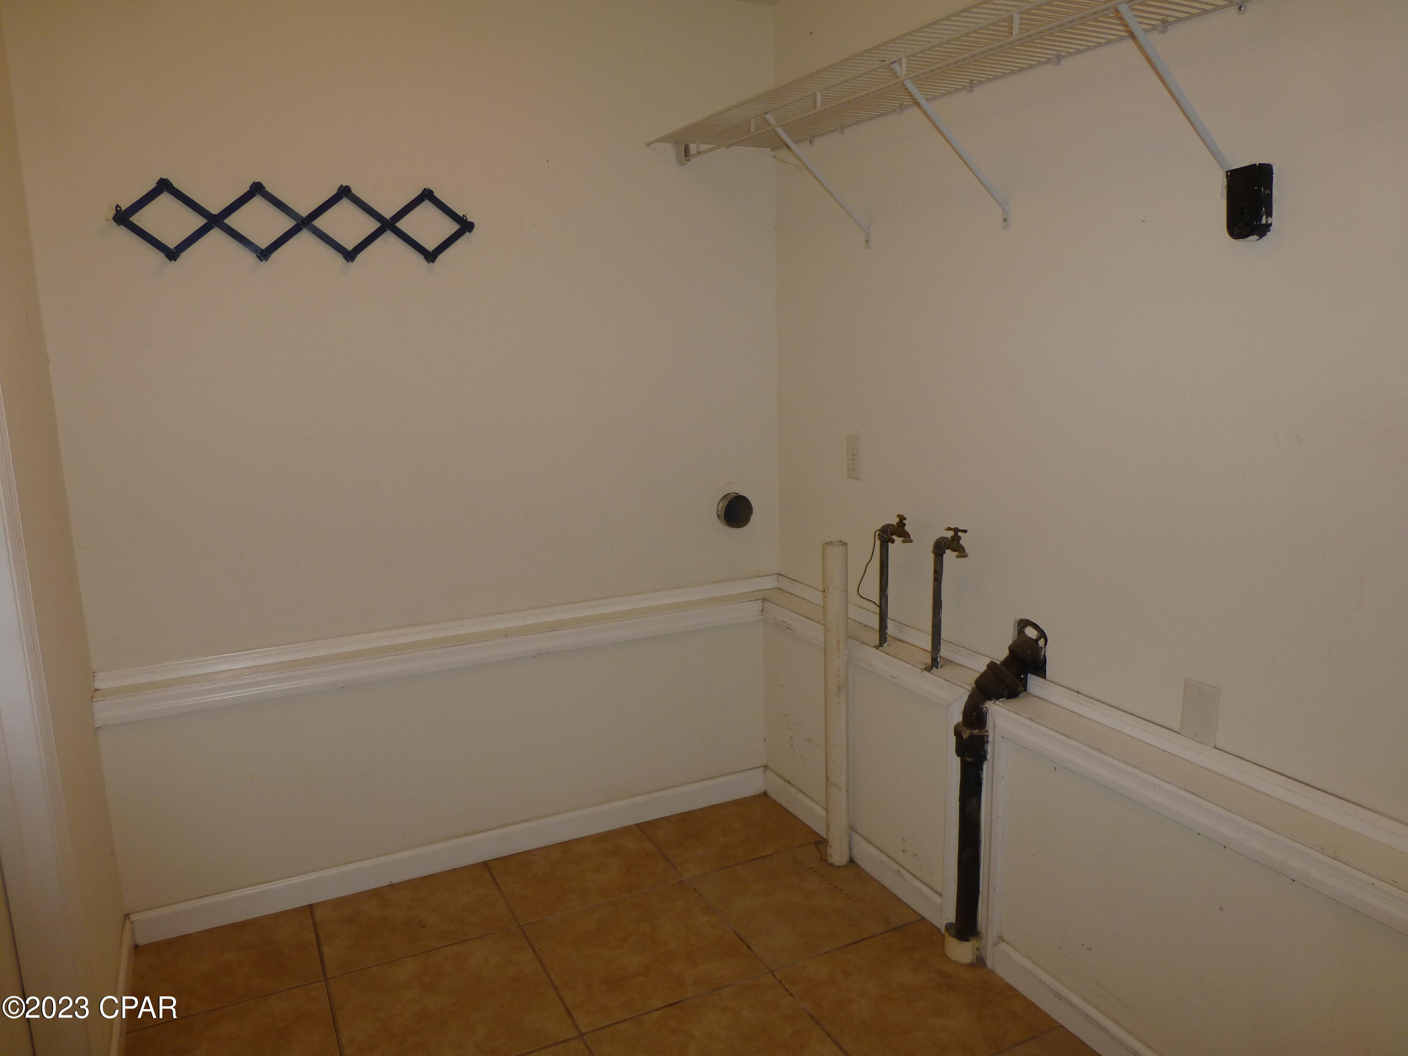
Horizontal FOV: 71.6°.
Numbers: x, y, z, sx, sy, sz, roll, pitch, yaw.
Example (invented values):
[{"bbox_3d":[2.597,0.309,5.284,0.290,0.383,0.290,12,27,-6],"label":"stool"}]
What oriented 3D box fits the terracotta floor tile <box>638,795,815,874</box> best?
[{"bbox_3d":[0.069,0.854,2.740,0.428,0.009,0.320,-6,12,-26],"label":"terracotta floor tile"}]

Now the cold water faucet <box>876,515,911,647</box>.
[{"bbox_3d":[0.456,0.132,2.335,0.042,0.335,0.119,-6,12,-26],"label":"cold water faucet"}]

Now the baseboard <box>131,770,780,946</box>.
[{"bbox_3d":[-0.565,0.850,2.634,1.692,0.087,0.013,-6,12,-26],"label":"baseboard"}]

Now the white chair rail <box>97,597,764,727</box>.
[{"bbox_3d":[-0.578,0.322,2.498,1.680,0.063,0.020,-6,12,-26],"label":"white chair rail"}]

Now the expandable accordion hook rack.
[{"bbox_3d":[-0.907,-0.695,2.239,0.757,0.167,0.038,-6,12,-26],"label":"expandable accordion hook rack"}]

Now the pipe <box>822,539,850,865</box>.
[{"bbox_3d":[0.338,0.457,2.480,0.060,0.863,0.060,-2,13,1],"label":"pipe"}]

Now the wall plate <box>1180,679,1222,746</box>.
[{"bbox_3d":[0.885,0.333,1.744,0.006,0.114,0.070,-6,12,-26],"label":"wall plate"}]

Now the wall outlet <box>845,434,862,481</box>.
[{"bbox_3d":[0.389,-0.182,2.544,0.008,0.115,0.071,-6,12,-26],"label":"wall outlet"}]

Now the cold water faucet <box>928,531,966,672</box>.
[{"bbox_3d":[0.556,0.164,2.232,0.046,0.340,0.106,-6,12,-26],"label":"cold water faucet"}]

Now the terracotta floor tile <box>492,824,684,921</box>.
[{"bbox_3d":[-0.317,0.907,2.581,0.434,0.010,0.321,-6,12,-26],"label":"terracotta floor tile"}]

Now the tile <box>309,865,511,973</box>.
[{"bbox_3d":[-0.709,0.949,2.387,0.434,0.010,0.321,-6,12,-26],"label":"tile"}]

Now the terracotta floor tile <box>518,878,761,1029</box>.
[{"bbox_3d":[-0.147,0.970,2.252,0.434,0.010,0.419,-6,12,-26],"label":"terracotta floor tile"}]

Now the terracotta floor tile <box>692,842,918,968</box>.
[{"bbox_3d":[0.238,0.915,2.407,0.428,0.009,0.427,-6,12,-26],"label":"terracotta floor tile"}]

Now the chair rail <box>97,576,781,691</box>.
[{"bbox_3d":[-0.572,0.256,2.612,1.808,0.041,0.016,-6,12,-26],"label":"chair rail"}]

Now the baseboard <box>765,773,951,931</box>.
[{"bbox_3d":[0.373,0.827,2.608,0.013,0.084,0.815,-6,12,-26],"label":"baseboard"}]

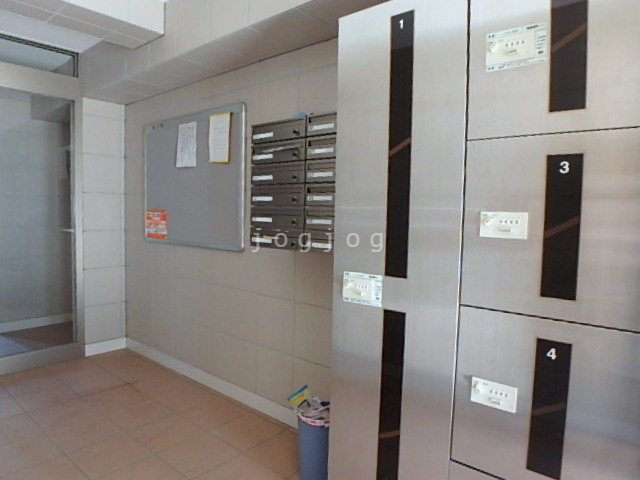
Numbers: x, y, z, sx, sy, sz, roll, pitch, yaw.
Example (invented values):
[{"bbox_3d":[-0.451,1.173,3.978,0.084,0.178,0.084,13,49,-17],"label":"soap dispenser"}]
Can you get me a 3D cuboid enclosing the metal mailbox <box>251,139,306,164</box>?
[{"bbox_3d":[-0.137,-0.426,1.961,0.366,0.105,0.220,4,4,38],"label":"metal mailbox"}]

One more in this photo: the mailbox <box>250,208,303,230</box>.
[{"bbox_3d":[-0.122,-0.110,1.910,0.348,0.103,0.260,4,5,38],"label":"mailbox"}]

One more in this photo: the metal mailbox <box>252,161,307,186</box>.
[{"bbox_3d":[-0.139,-0.321,1.968,0.366,0.103,0.220,4,4,38],"label":"metal mailbox"}]

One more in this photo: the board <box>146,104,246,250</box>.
[{"bbox_3d":[-0.896,-0.407,2.691,1.192,0.884,0.030,4,4,38],"label":"board"}]

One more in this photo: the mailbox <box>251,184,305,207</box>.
[{"bbox_3d":[-0.142,-0.218,1.974,0.366,0.101,0.220,4,4,38],"label":"mailbox"}]

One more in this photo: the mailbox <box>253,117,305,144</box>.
[{"bbox_3d":[-0.136,-0.526,1.956,0.367,0.095,0.220,4,4,38],"label":"mailbox"}]

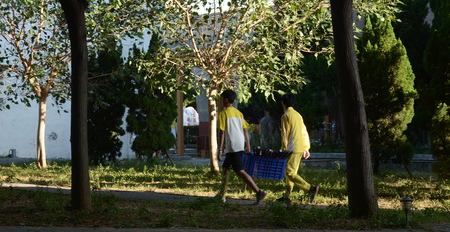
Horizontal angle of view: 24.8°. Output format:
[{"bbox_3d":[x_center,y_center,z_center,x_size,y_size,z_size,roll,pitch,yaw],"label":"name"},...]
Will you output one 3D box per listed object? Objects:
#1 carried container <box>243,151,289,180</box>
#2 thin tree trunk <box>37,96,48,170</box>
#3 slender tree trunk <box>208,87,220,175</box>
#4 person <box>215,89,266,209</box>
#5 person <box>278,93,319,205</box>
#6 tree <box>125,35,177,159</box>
[{"bbox_3d":[0.567,0.749,14.900,0.570,0.300,0.400,6,4,-21],"label":"carried container"},{"bbox_3d":[-3.882,0.351,21.800,0.220,1.550,0.210,0,1,0],"label":"thin tree trunk"},{"bbox_3d":[-0.203,0.280,19.800,0.210,1.720,0.200,0,1,0],"label":"slender tree trunk"},{"bbox_3d":[0.224,0.448,14.800,0.620,1.640,0.500,1,1,42],"label":"person"},{"bbox_3d":[1.061,0.476,15.000,0.600,1.600,0.480,1,1,41],"label":"person"},{"bbox_3d":[-1.766,-0.439,24.300,1.250,3.000,1.200,0,1,0],"label":"tree"}]

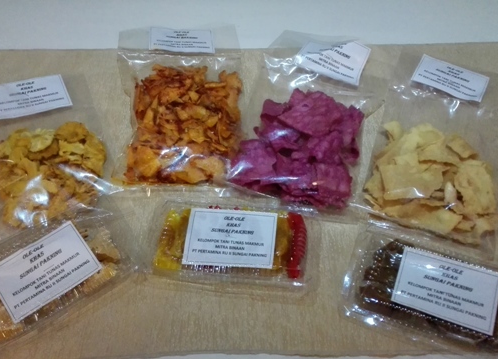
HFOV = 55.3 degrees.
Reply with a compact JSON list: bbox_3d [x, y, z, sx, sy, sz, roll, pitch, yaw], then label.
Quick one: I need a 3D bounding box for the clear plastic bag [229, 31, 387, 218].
[{"bbox_3d":[0.072,-0.071,0.523,0.135,0.040,0.221,16,56,11],"label":"clear plastic bag"}]

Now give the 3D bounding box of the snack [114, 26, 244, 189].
[{"bbox_3d":[-0.078,-0.094,0.537,0.142,0.044,0.231,-3,55,-2],"label":"snack"}]

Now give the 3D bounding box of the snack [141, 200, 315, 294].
[{"bbox_3d":[-0.011,0.056,0.436,0.150,0.036,0.080,5,55,3],"label":"snack"}]

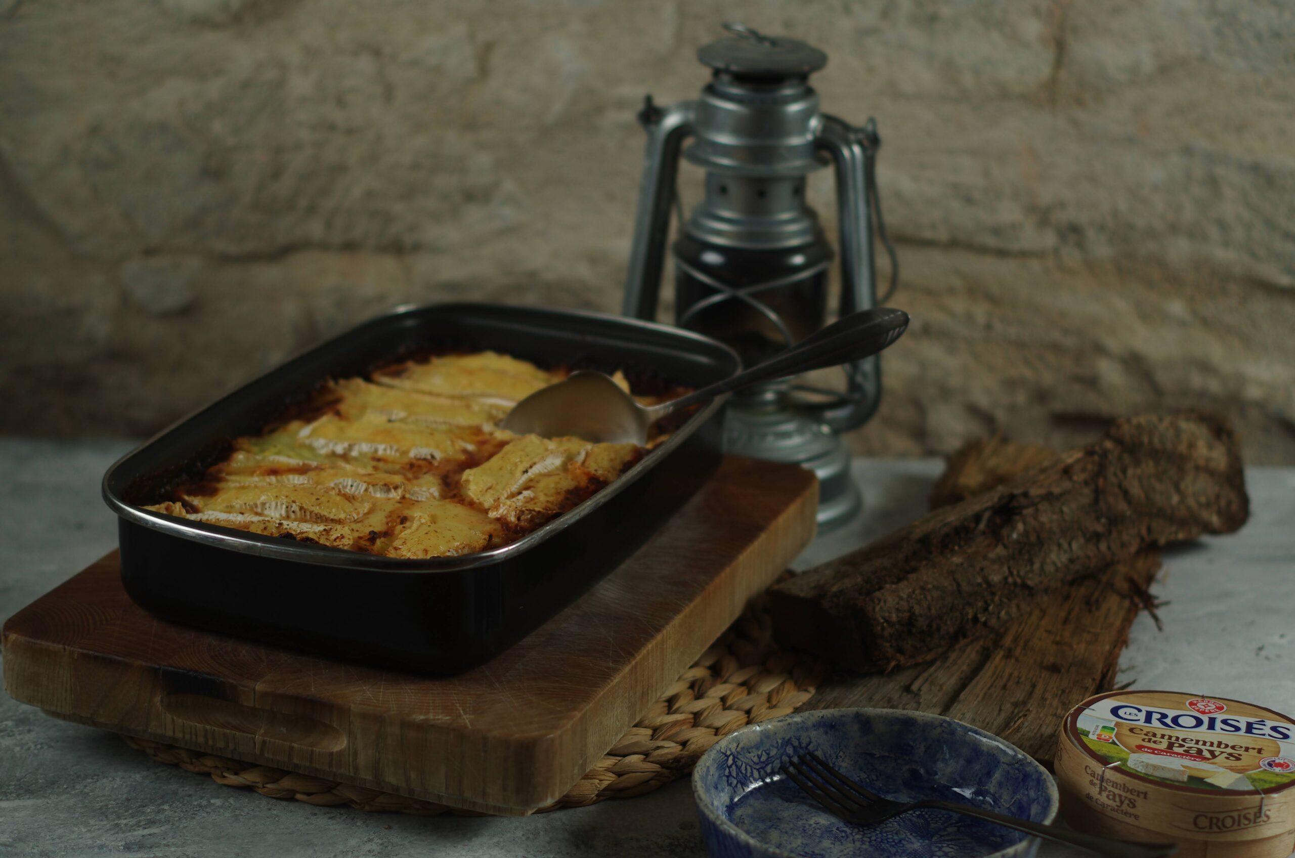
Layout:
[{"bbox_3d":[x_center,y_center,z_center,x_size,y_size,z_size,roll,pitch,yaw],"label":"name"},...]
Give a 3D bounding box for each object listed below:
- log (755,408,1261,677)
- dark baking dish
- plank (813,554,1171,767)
[{"bbox_3d":[0.199,0.059,1.472,0.324,0.063,0.068,-15,26,-40],"label":"log"},{"bbox_3d":[-0.109,0.020,1.460,0.245,0.057,0.410,9,21,20],"label":"dark baking dish"},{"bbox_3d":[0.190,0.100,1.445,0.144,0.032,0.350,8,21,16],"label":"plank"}]

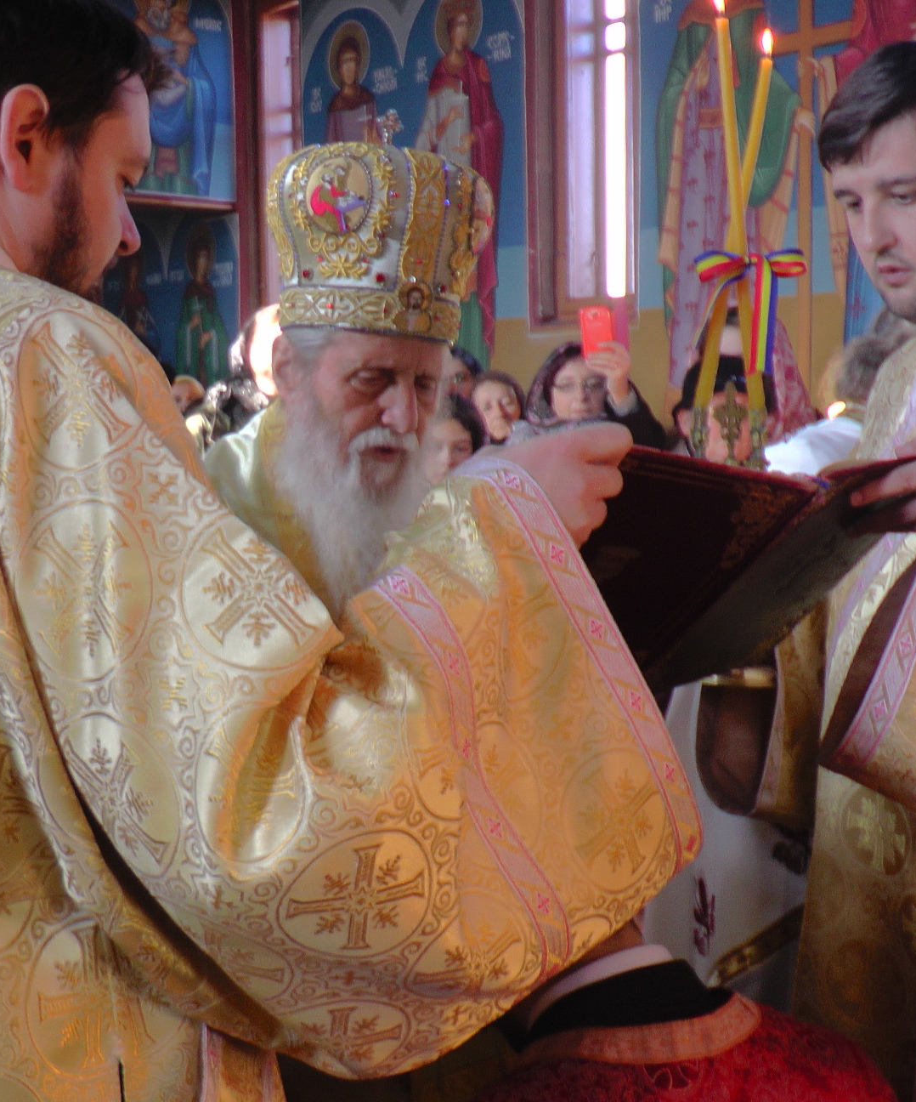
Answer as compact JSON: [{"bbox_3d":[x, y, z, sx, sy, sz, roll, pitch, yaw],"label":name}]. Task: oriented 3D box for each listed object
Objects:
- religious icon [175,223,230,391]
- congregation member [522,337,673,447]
[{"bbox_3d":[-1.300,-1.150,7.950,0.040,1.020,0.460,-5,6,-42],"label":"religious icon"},{"bbox_3d":[0.341,0.241,4.266,0.500,1.620,0.380,-1,5,-3],"label":"congregation member"}]

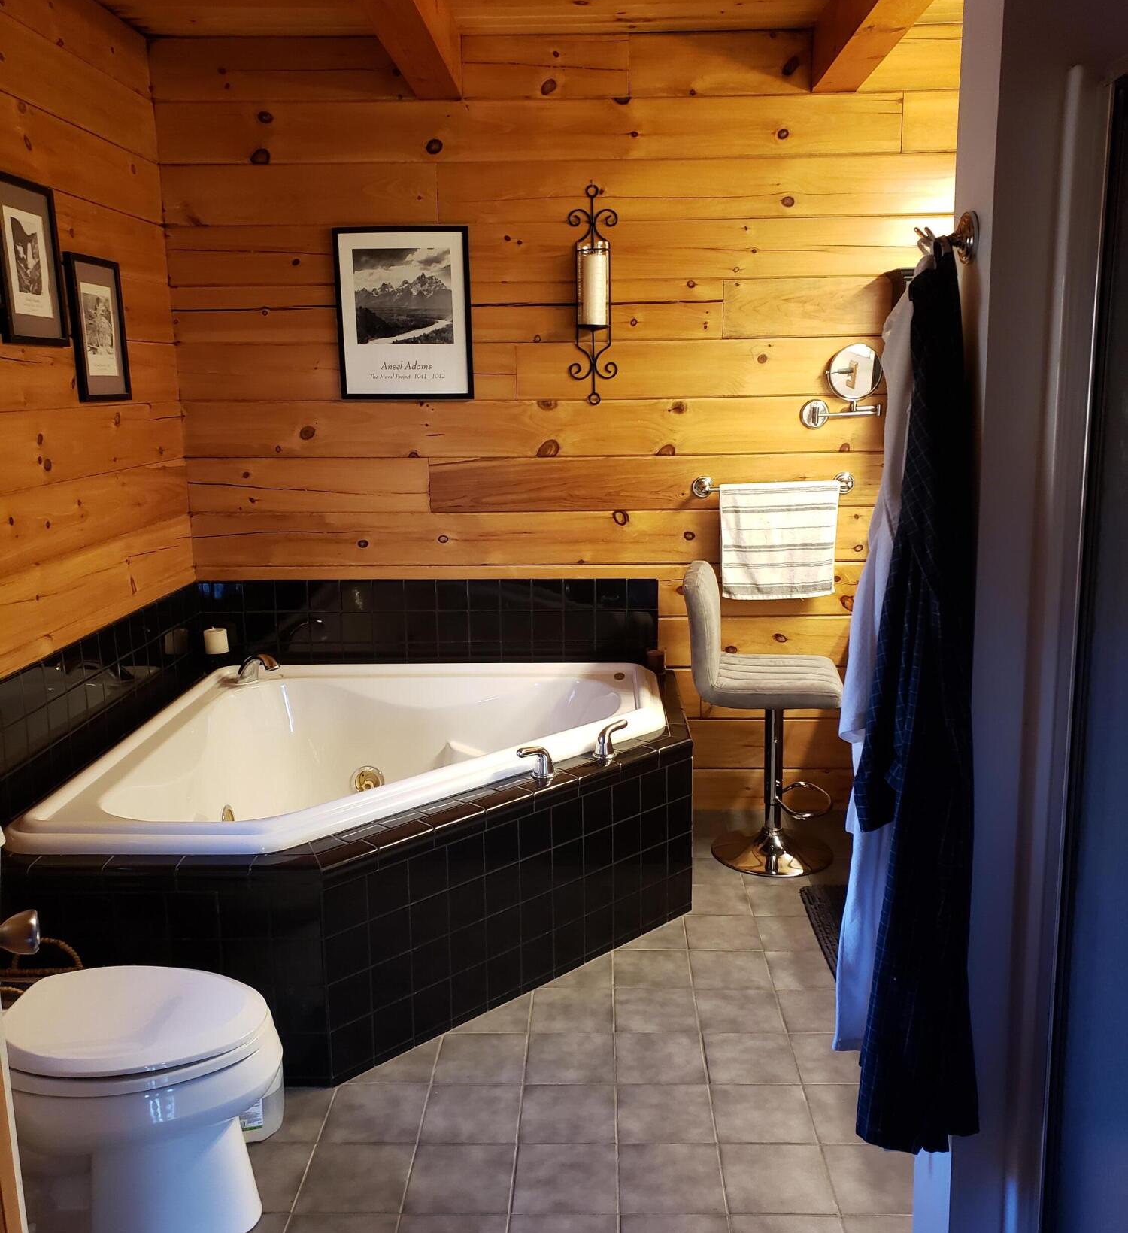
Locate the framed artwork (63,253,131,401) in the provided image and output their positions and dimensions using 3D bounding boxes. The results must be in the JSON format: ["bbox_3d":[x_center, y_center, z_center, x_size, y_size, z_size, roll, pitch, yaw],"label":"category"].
[{"bbox_3d":[-1.314,-0.811,3.201,0.020,0.392,0.312,-1,11,2],"label":"framed artwork"}]

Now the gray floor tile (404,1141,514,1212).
[{"bbox_3d":[-0.200,1.096,2.197,0.200,0.010,0.199,-1,11,2],"label":"gray floor tile"}]

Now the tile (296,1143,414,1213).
[{"bbox_3d":[-0.397,1.082,2.173,0.197,0.010,0.197,-1,11,2],"label":"tile"}]

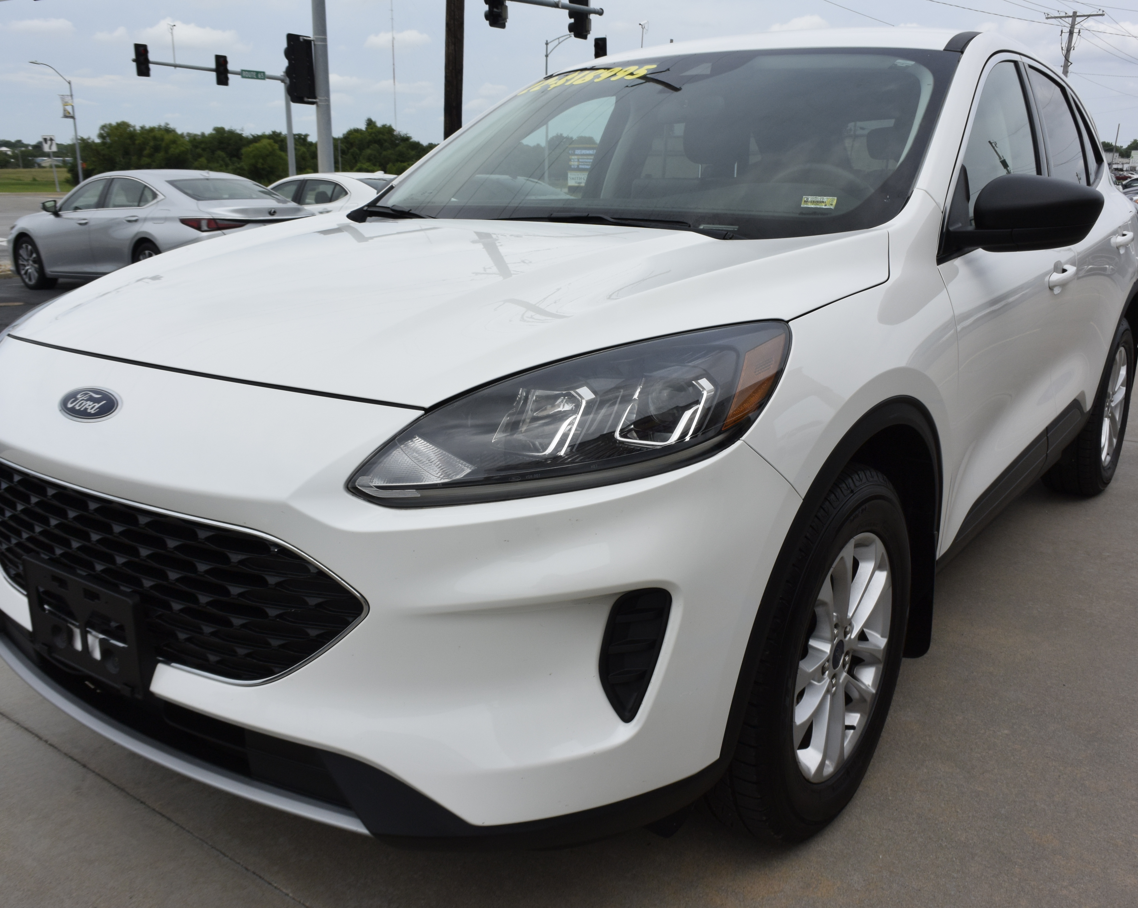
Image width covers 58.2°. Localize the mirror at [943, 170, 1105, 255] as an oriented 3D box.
[{"bbox_3d":[0.958,-0.495,2.113,0.250,0.180,0.240,11,18,35],"label":"mirror"}]

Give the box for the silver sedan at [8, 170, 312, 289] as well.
[{"bbox_3d":[-5.060,-2.729,12.528,4.950,1.445,1.865,11,19,37],"label":"silver sedan"}]

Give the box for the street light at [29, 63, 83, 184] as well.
[{"bbox_3d":[-30.443,-19.328,60.664,2.200,7.700,0.500,-6,16,-20],"label":"street light"}]

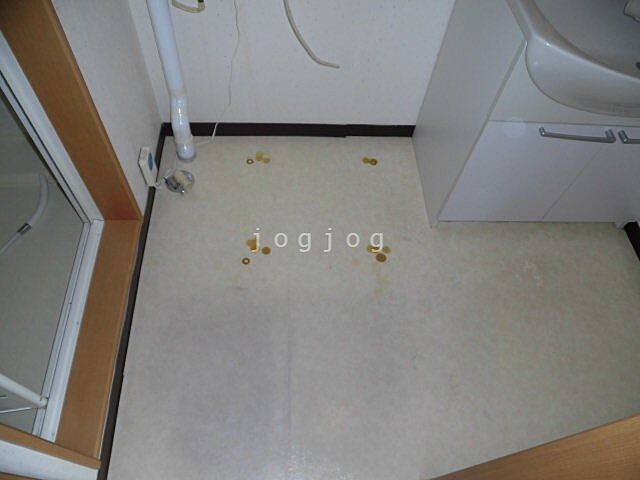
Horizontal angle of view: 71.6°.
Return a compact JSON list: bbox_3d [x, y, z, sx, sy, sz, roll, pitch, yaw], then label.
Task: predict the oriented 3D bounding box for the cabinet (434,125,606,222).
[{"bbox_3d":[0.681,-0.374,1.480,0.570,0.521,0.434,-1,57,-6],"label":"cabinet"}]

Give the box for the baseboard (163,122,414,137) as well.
[{"bbox_3d":[-0.114,-0.453,1.824,1.023,0.068,0.020,-1,56,-6],"label":"baseboard"}]

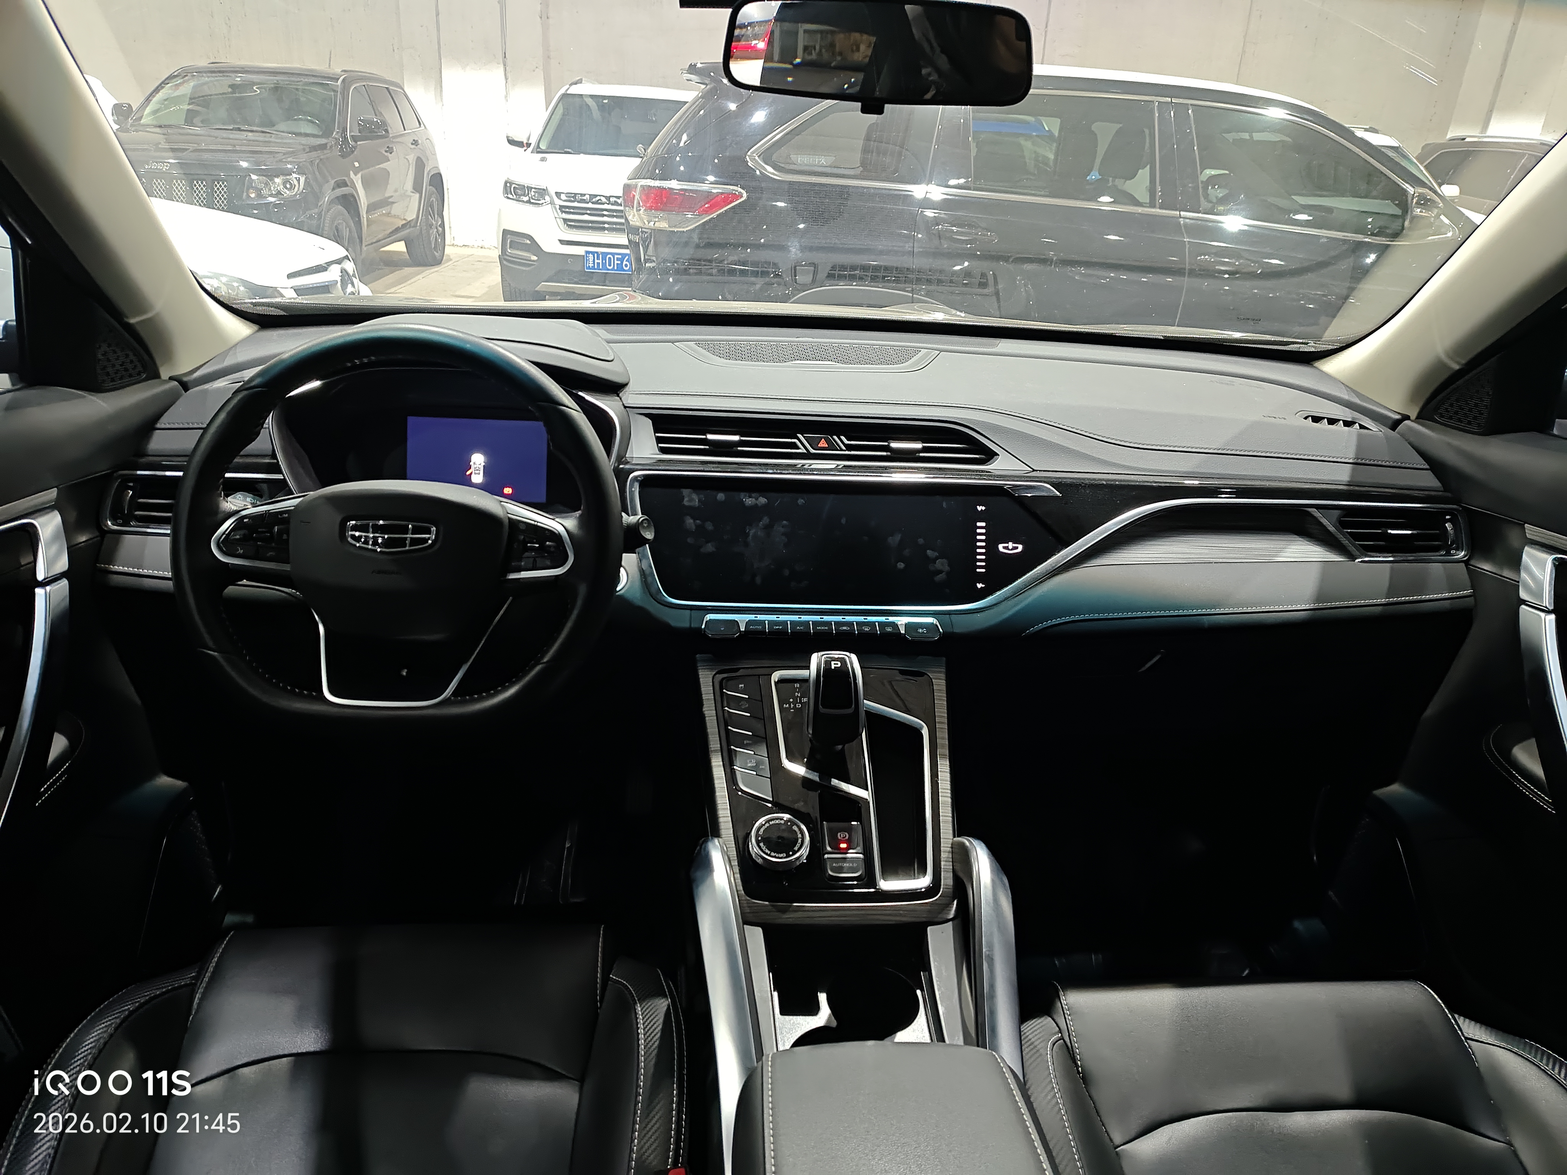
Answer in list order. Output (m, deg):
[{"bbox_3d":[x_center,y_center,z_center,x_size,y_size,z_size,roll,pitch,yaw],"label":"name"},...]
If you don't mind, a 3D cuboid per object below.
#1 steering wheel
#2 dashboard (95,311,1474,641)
[{"bbox_3d":[-0.323,-0.051,0.889,0.372,0.347,0.090,1,-2,-4],"label":"steering wheel"},{"bbox_3d":[0.028,-0.160,1.218,1.450,0.310,0.500,1,21,-4],"label":"dashboard"}]

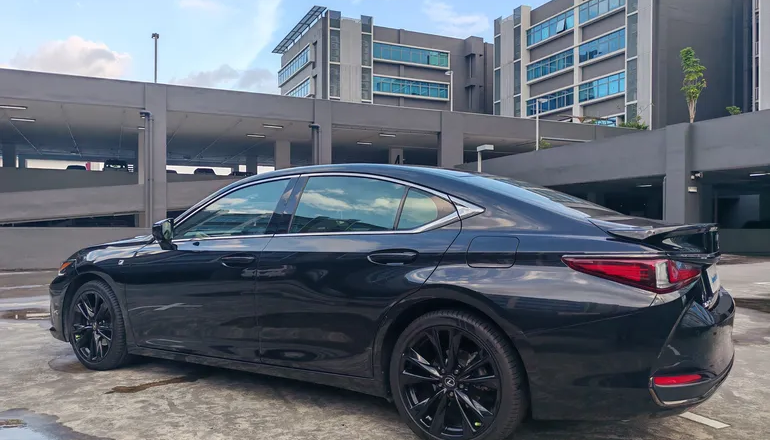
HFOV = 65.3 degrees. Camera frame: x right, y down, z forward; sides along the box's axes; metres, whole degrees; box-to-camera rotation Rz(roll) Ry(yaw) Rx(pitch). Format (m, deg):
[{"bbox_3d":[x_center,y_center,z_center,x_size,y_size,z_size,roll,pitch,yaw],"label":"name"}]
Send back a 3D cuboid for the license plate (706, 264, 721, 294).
[{"bbox_3d":[1.643,0.291,2.994,0.015,0.116,0.450,-14,-8,32],"label":"license plate"}]

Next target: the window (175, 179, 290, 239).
[{"bbox_3d":[-0.945,-0.058,3.670,0.900,0.390,0.070,-1,-30,34],"label":"window"}]

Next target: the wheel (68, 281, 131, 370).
[{"bbox_3d":[-2.053,0.762,4.435,0.668,0.668,0.240,0,-1,33],"label":"wheel"}]

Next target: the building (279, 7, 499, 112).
[{"bbox_3d":[-0.294,-11.117,82.996,24.400,25.600,20.600,0,-1,-24],"label":"building"}]

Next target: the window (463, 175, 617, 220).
[{"bbox_3d":[0.965,-0.143,3.292,0.780,0.100,1.180,24,13,32],"label":"window"}]

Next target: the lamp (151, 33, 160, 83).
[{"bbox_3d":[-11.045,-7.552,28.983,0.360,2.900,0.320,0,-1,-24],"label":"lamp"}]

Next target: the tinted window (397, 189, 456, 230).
[{"bbox_3d":[0.208,-0.057,2.876,0.300,0.250,0.050,11,-30,18],"label":"tinted window"}]

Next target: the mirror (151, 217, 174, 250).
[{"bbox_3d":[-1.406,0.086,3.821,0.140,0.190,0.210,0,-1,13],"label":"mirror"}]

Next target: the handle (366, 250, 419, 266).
[{"bbox_3d":[0.036,0.184,2.916,0.265,0.060,0.050,0,-1,33],"label":"handle"}]

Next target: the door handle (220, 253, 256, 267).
[{"bbox_3d":[-0.824,0.230,3.406,0.265,0.060,0.055,-1,-1,34],"label":"door handle"}]

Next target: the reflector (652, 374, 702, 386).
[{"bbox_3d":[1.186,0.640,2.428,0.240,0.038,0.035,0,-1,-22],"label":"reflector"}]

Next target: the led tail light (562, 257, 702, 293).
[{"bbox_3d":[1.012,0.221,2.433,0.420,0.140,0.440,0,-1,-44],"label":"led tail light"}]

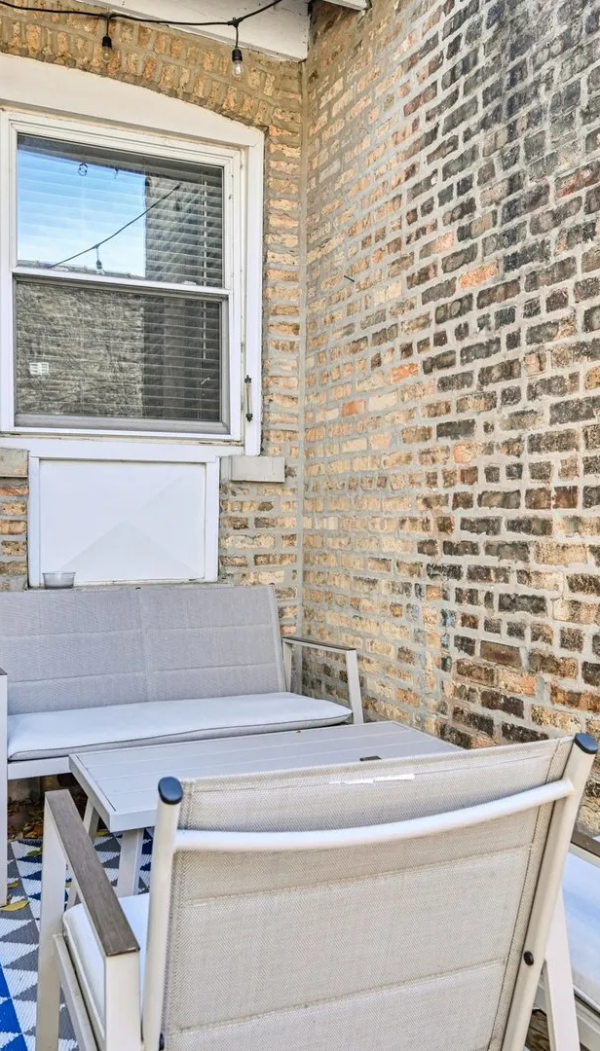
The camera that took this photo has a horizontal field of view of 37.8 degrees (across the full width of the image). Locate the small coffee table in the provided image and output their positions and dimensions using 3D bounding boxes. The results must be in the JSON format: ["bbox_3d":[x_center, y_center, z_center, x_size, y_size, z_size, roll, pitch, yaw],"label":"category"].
[{"bbox_3d":[-0.054,0.809,2.263,0.976,0.411,0.498,0,1,-25],"label":"small coffee table"}]

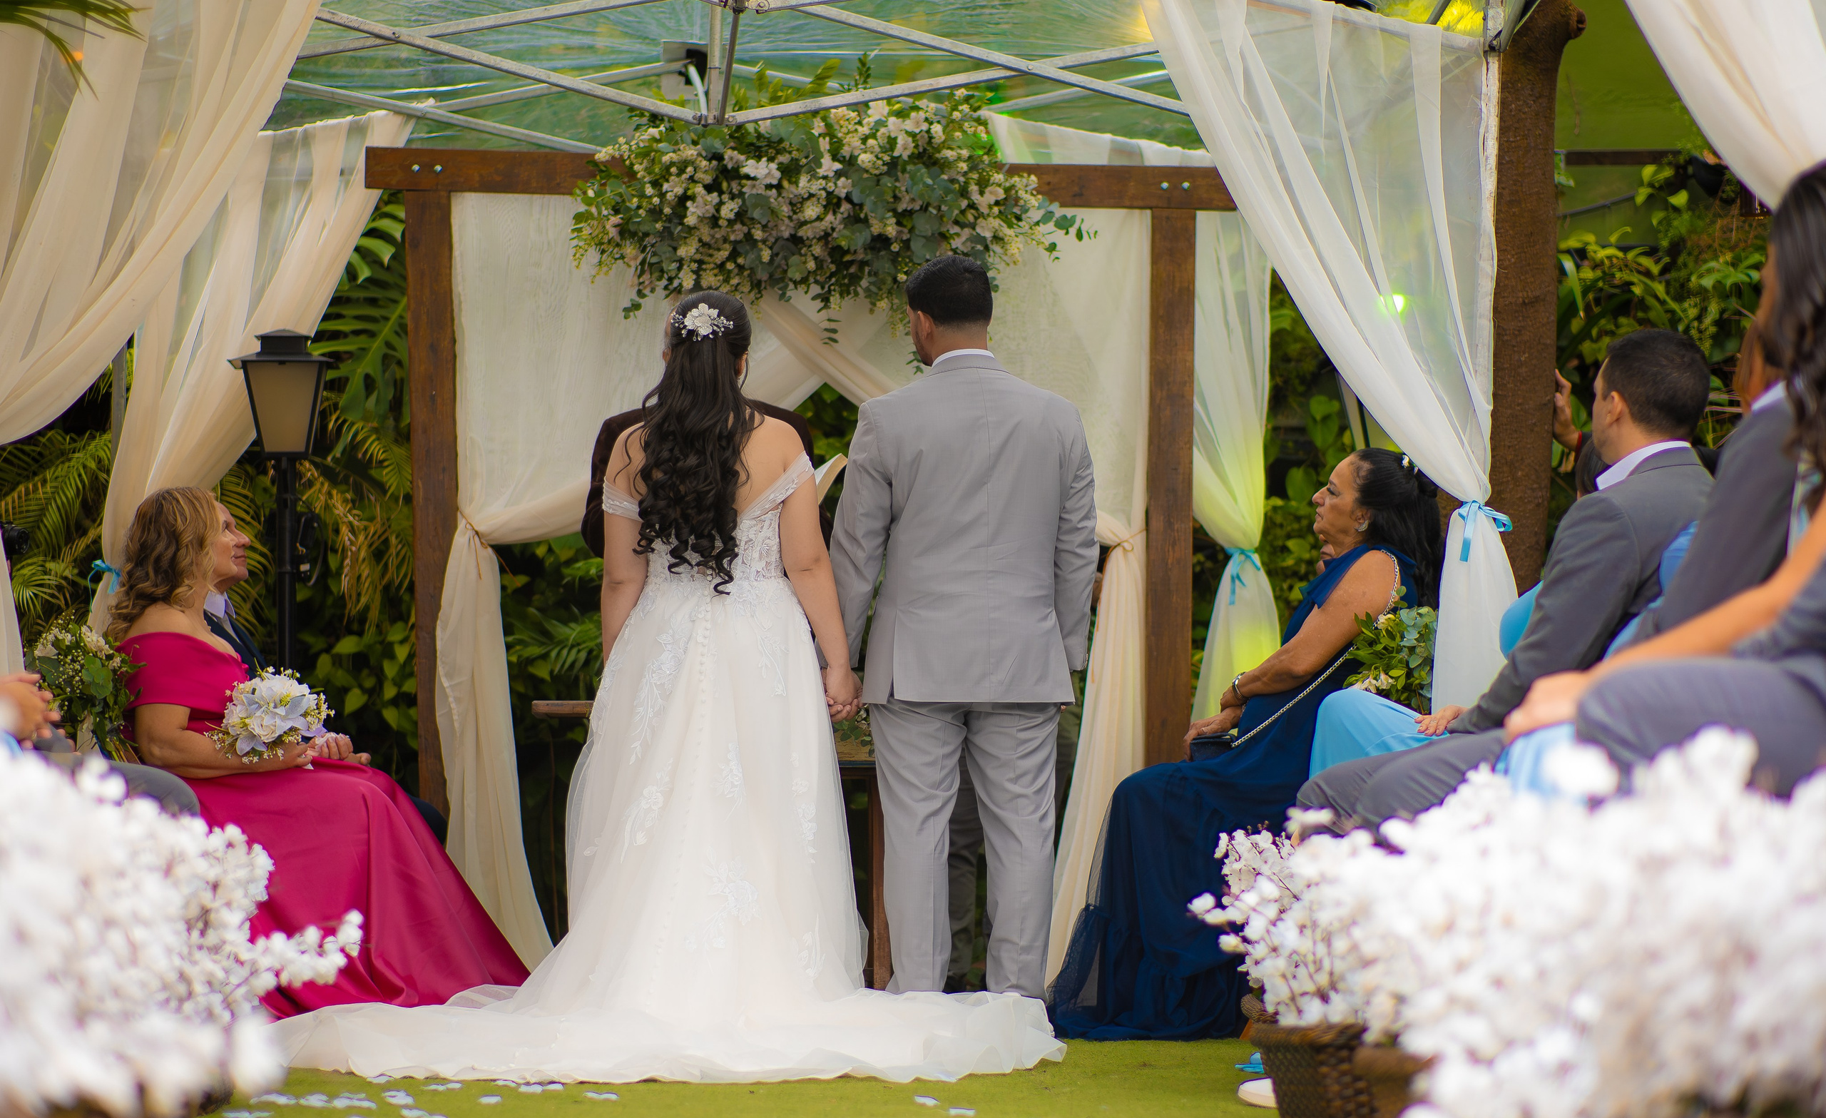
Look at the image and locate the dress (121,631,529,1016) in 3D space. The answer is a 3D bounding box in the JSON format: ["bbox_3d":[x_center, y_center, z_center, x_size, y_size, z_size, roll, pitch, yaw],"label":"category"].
[{"bbox_3d":[-1.350,0.600,9.750,0.900,0.880,0.600,0,-1,-9],"label":"dress"}]

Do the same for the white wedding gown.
[{"bbox_3d":[-0.500,0.400,9.350,1.600,1.300,1.650,0,0,3],"label":"white wedding gown"}]

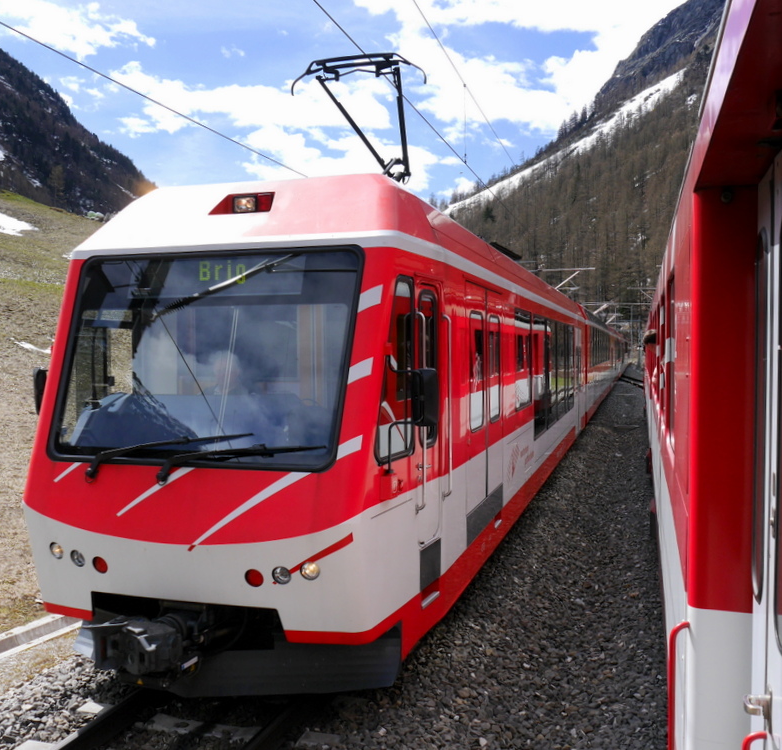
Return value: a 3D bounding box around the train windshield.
[{"bbox_3d":[-1.191,-0.133,5.000,1.950,1.370,0.150,0,-18,18],"label":"train windshield"}]

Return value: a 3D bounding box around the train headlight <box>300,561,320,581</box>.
[{"bbox_3d":[-0.449,1.098,4.543,0.108,0.108,0.060,0,2,12],"label":"train headlight"}]

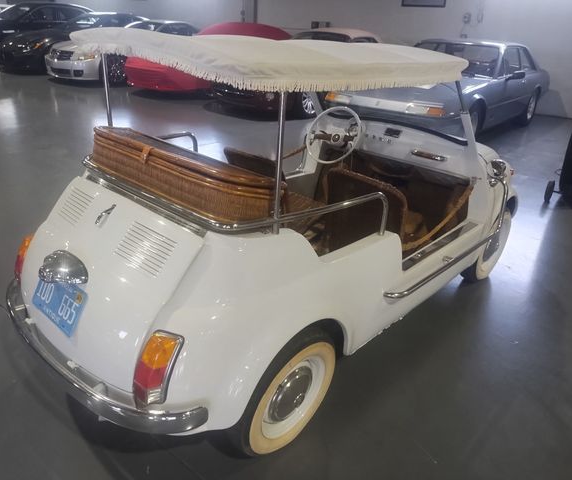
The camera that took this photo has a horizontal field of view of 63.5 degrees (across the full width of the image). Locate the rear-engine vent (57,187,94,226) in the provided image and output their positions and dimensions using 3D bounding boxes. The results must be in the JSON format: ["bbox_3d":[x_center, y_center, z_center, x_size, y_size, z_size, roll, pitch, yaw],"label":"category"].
[{"bbox_3d":[-0.787,-0.131,1.728,0.200,0.125,0.020,24,-9,43],"label":"rear-engine vent"}]

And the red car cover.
[{"bbox_3d":[-1.164,-3.847,9.576,1.920,1.220,4.500,24,33,36],"label":"red car cover"}]

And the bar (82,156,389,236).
[{"bbox_3d":[-0.286,-0.201,1.898,1.200,0.190,0.745,25,33,37],"label":"bar"}]

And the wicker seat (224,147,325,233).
[{"bbox_3d":[-0.059,-0.260,2.605,0.460,0.540,0.500,24,32,37],"label":"wicker seat"}]

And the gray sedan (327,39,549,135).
[{"bbox_3d":[2.566,-2.321,6.933,1.800,1.310,4.810,23,32,35],"label":"gray sedan"}]

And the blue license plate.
[{"bbox_3d":[-0.747,0.190,1.521,0.305,0.152,0.012,24,4,37],"label":"blue license plate"}]

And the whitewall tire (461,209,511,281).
[{"bbox_3d":[1.270,0.025,2.936,0.135,0.510,0.510,25,33,37],"label":"whitewall tire"}]

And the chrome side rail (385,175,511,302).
[{"bbox_3d":[0.802,-0.046,2.240,0.150,0.370,1.350,25,33,37],"label":"chrome side rail"}]

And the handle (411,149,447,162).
[{"bbox_3d":[0.763,-0.455,2.497,0.220,0.035,0.040,24,32,37],"label":"handle"}]

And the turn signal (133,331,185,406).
[{"bbox_3d":[-0.358,0.366,1.280,0.088,0.192,0.075,20,13,22],"label":"turn signal"}]

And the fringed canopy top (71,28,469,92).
[{"bbox_3d":[-0.045,-0.757,1.883,1.240,0.150,1.270,25,33,37],"label":"fringed canopy top"}]

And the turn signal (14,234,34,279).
[{"bbox_3d":[-1.066,0.050,1.867,0.075,0.192,0.088,6,15,-35],"label":"turn signal"}]

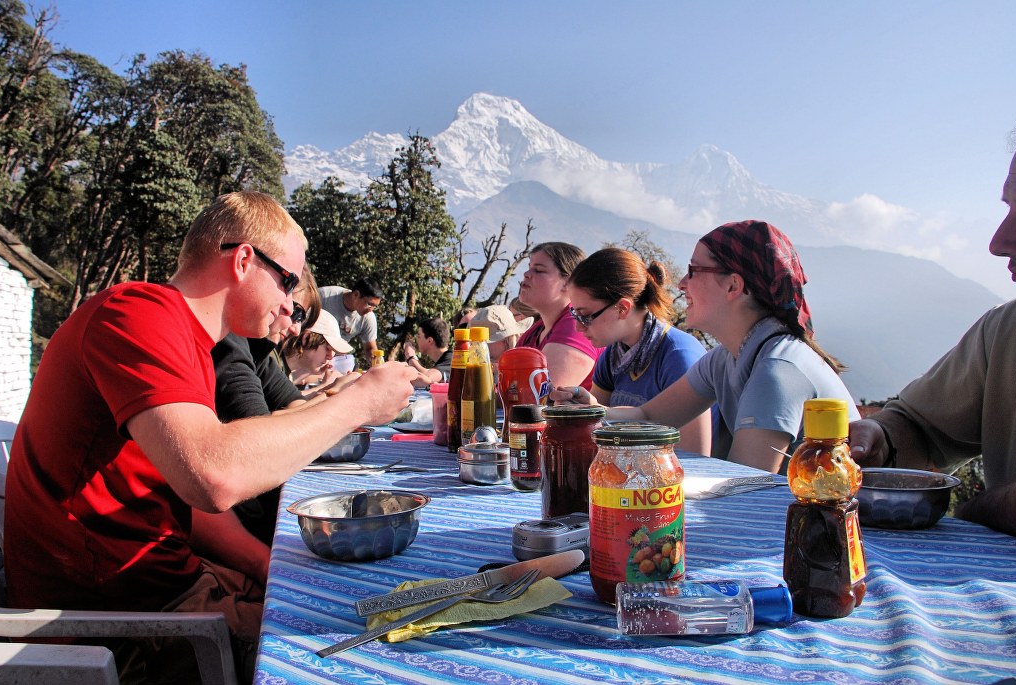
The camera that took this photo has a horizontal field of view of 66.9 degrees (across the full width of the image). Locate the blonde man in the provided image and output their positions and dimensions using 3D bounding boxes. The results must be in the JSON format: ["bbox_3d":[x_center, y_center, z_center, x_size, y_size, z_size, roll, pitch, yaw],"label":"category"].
[{"bbox_3d":[-0.430,0.350,1.200,0.660,1.180,0.520,-1,0,-15],"label":"blonde man"}]

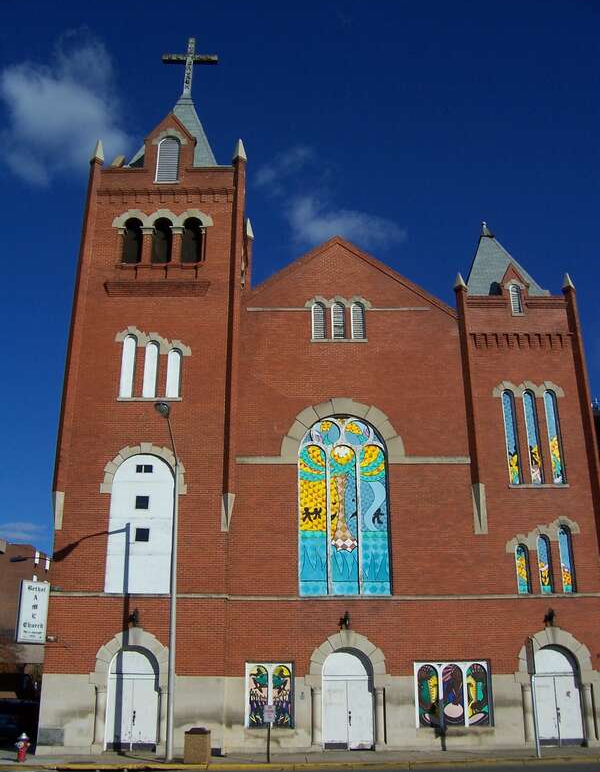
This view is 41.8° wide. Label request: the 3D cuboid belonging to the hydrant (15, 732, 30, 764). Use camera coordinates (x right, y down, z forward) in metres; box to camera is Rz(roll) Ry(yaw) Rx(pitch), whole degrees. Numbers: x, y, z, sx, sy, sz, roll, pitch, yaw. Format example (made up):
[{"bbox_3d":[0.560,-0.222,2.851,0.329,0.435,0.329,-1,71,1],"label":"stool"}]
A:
[{"bbox_3d":[-6.993,9.108,19.810,0.380,0.720,0.360,-6,-22,14],"label":"hydrant"}]

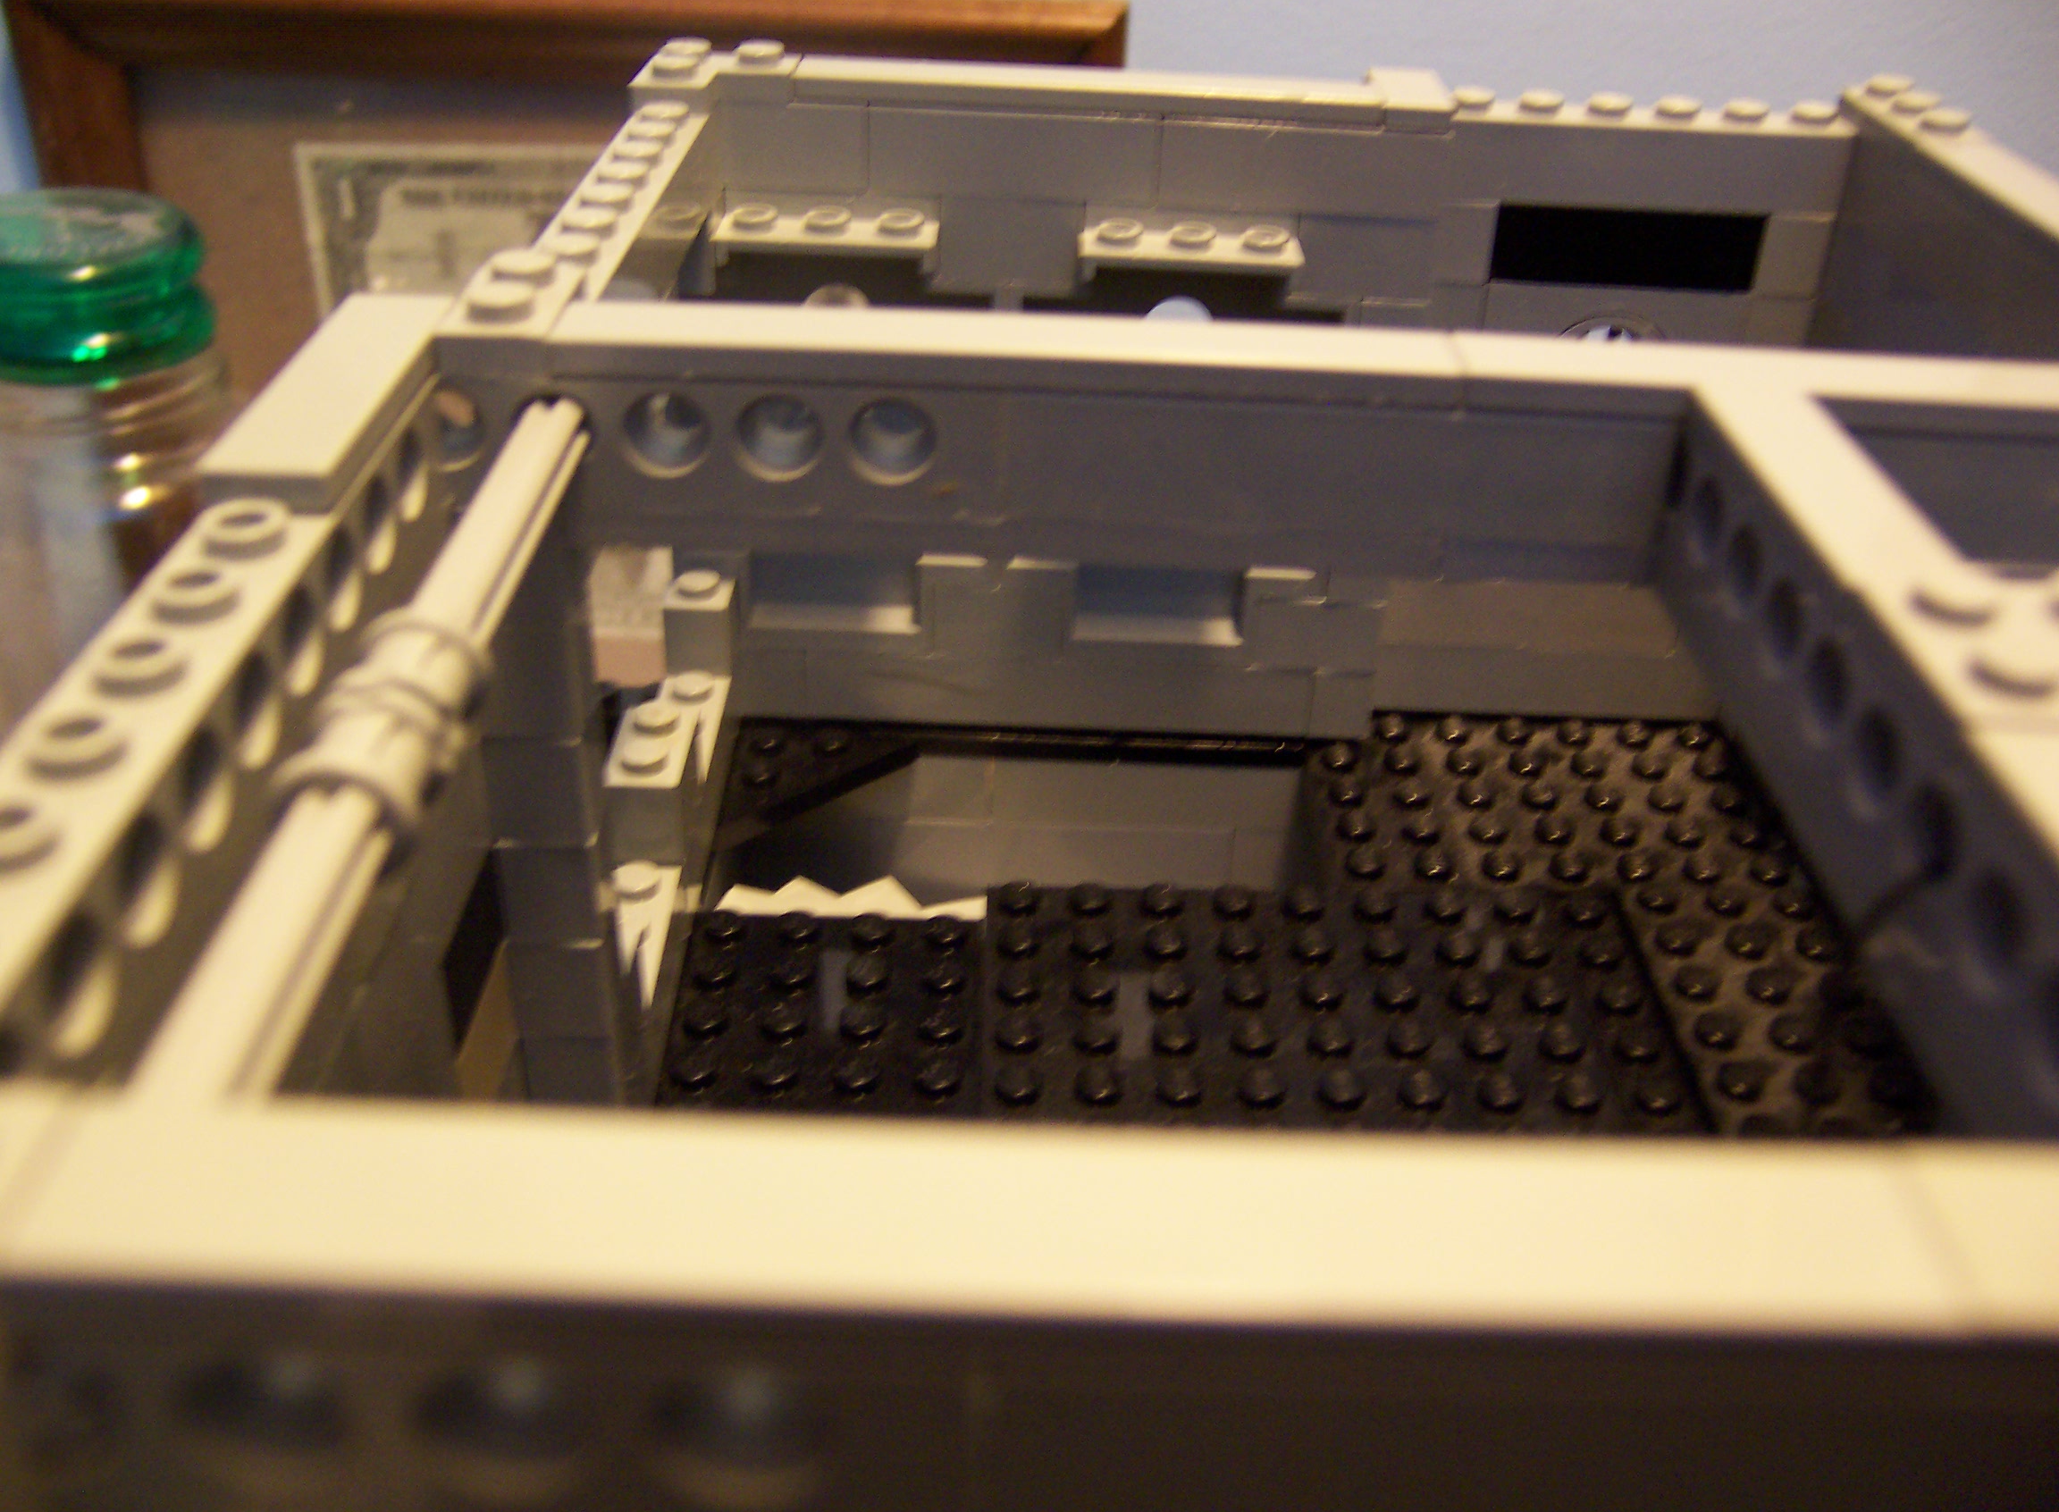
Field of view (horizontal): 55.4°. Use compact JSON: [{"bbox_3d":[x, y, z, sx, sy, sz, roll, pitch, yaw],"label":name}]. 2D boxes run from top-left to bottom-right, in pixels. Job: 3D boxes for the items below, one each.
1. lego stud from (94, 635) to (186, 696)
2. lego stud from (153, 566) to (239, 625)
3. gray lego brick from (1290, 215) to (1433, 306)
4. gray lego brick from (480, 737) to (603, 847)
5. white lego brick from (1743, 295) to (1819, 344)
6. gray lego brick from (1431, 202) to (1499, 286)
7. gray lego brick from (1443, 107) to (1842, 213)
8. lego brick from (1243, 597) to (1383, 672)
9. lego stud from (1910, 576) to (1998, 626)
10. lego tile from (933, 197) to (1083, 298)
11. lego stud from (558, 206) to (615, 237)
[{"bbox_3d":[-0.045,-0.005,0.100,0.005,0.002,0.005,1,31,-1],"label":"lego stud"},{"bbox_3d":[-0.045,-0.009,0.106,0.005,0.002,0.005,2,31,-1],"label":"lego stud"},{"bbox_3d":[0.038,-0.058,0.226,0.016,0.010,0.008,2,31,-1],"label":"gray lego brick"},{"bbox_3d":[-0.039,0.001,0.160,0.008,0.010,0.008,1,31,0],"label":"gray lego brick"},{"bbox_3d":[0.089,-0.052,0.238,0.008,0.010,0.008,1,31,-1],"label":"white lego brick"},{"bbox_3d":[0.052,-0.063,0.238,0.008,0.010,0.008,2,31,-1],"label":"gray lego brick"},{"bbox_3d":[0.072,-0.071,0.233,0.048,0.010,0.008,2,31,-1],"label":"gray lego brick"},{"bbox_3d":[0.036,-0.017,0.251,0.016,0.010,0.008,1,31,-1],"label":"lego brick"},{"bbox_3d":[0.049,-0.008,0.105,0.005,0.002,0.005,2,31,-1],"label":"lego stud"},{"bbox_3d":[-0.002,-0.060,0.225,0.016,0.010,0.008,1,31,-1],"label":"lego tile"},{"bbox_3d":[-0.037,-0.045,0.166,0.005,0.002,0.005,2,31,-1],"label":"lego stud"}]

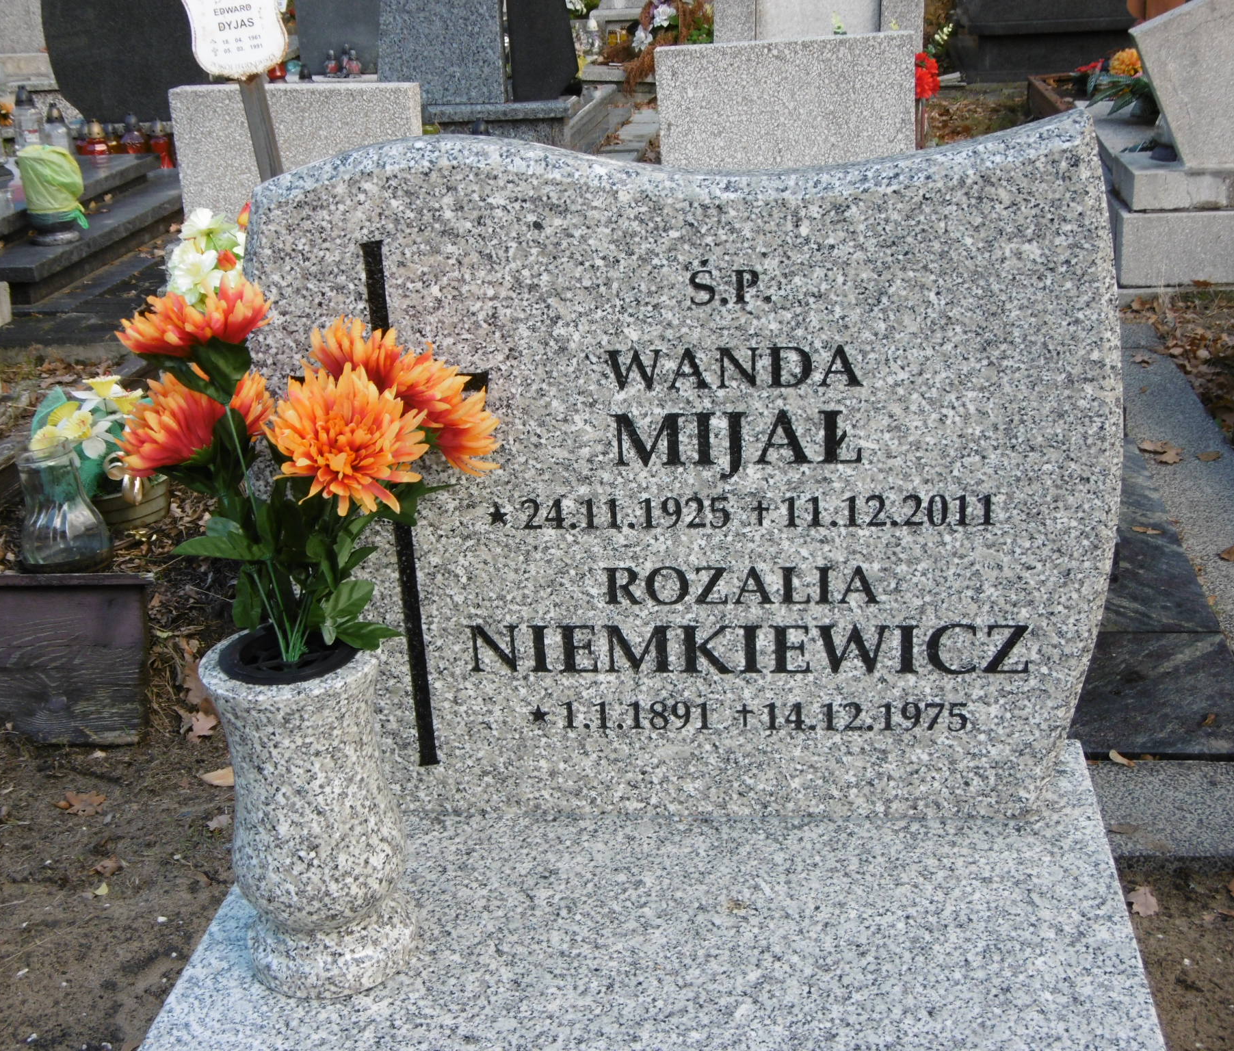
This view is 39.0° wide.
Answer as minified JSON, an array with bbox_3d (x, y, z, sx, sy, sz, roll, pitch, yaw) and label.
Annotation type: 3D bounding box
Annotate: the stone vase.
[{"bbox_3d":[-0.261,0.243,1.493,0.147,0.285,0.147,-3,21,1],"label":"stone vase"}]

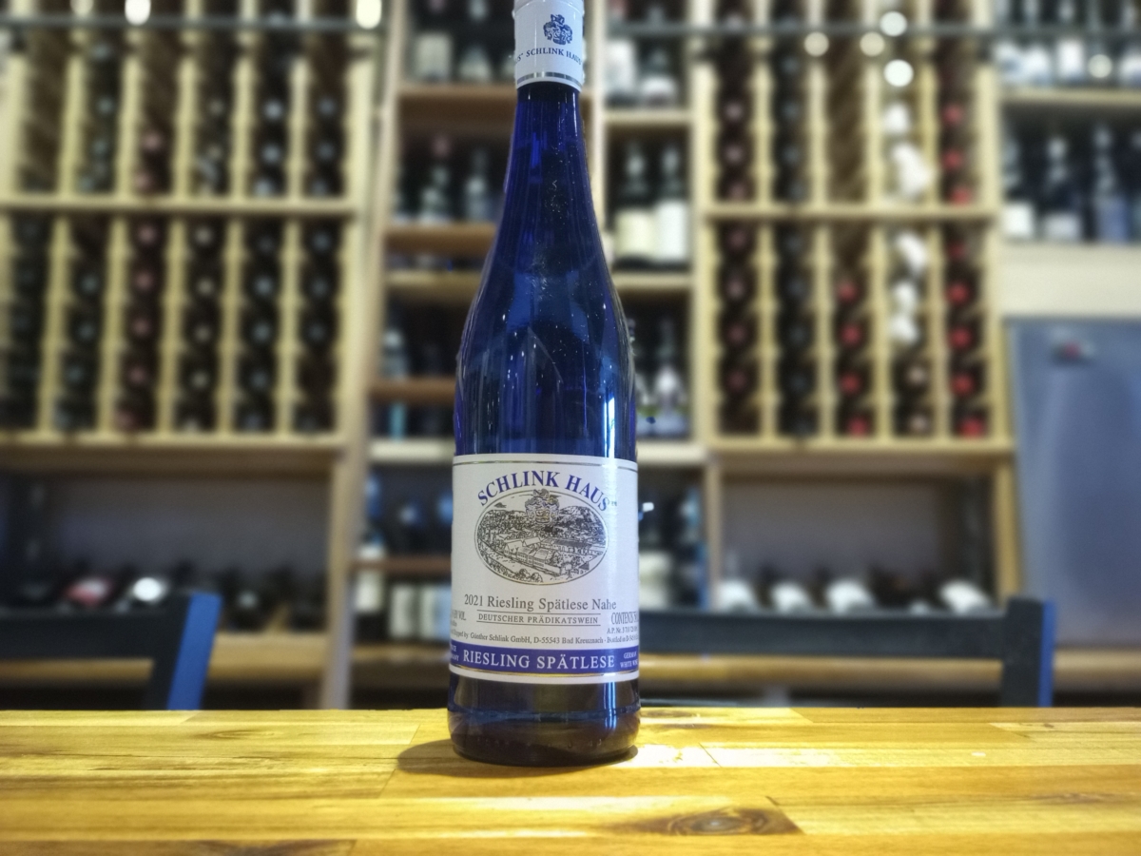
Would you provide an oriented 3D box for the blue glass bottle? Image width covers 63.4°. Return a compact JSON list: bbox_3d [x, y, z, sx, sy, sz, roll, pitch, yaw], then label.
[{"bbox_3d":[-0.010,-0.036,0.390,0.077,0.331,0.077,0,-7,1],"label":"blue glass bottle"}]

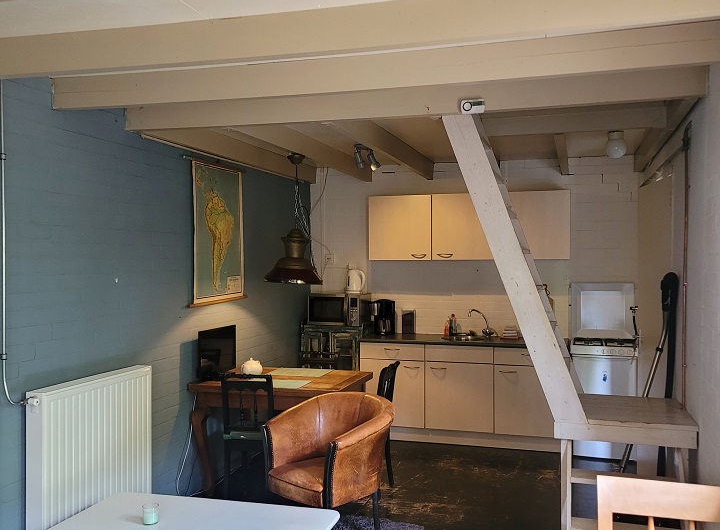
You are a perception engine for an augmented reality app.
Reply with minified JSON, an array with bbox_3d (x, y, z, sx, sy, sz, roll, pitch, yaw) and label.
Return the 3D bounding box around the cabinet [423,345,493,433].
[{"bbox_3d":[0.947,1.087,6.596,0.600,0.770,0.580,0,1,16],"label":"cabinet"}]

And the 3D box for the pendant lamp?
[{"bbox_3d":[-0.470,-0.336,5.164,0.420,0.930,0.420,0,1,0],"label":"pendant lamp"}]

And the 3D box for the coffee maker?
[{"bbox_3d":[0.226,0.502,6.929,0.183,0.340,0.210,0,1,17],"label":"coffee maker"}]

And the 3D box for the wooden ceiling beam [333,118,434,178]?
[{"bbox_3d":[0.232,-0.883,5.461,0.064,0.159,3.090,0,1,17],"label":"wooden ceiling beam"}]

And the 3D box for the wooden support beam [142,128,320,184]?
[{"bbox_3d":[-0.912,-0.888,5.805,0.073,0.164,3.090,0,1,17],"label":"wooden support beam"}]

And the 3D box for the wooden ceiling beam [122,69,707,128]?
[{"bbox_3d":[0.121,-0.861,3.793,3.080,0.160,0.068,0,1,16],"label":"wooden ceiling beam"}]

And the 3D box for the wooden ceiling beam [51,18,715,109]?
[{"bbox_3d":[-0.058,-0.864,3.251,3.140,0.162,0.070,0,1,17],"label":"wooden ceiling beam"}]

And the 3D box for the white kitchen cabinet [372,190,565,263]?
[{"bbox_3d":[0.997,-0.343,6.654,1.800,0.600,0.350,0,1,16],"label":"white kitchen cabinet"}]

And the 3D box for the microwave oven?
[{"bbox_3d":[-0.185,0.423,6.840,0.500,0.272,0.385,0,1,17],"label":"microwave oven"}]

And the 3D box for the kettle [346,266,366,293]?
[{"bbox_3d":[-0.034,0.154,6.824,0.200,0.235,0.150,1,1,38],"label":"kettle"}]

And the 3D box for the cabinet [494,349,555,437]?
[{"bbox_3d":[1.522,1.091,6.420,0.603,0.735,0.560,0,1,17],"label":"cabinet"}]

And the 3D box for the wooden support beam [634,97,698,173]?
[{"bbox_3d":[2.026,-0.878,4.922,0.078,0.157,3.090,0,1,17],"label":"wooden support beam"}]

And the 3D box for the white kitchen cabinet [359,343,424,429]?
[{"bbox_3d":[0.369,1.084,6.761,0.600,0.770,0.580,0,1,16],"label":"white kitchen cabinet"}]

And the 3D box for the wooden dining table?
[{"bbox_3d":[-0.548,1.209,5.195,1.070,0.780,0.790,0,1,17],"label":"wooden dining table"}]

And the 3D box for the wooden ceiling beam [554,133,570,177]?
[{"bbox_3d":[1.543,-0.883,5.457,0.063,0.155,2.350,0,1,16],"label":"wooden ceiling beam"}]

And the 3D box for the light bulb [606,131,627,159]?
[{"bbox_3d":[1.839,-0.858,5.182,0.138,0.200,0.140,0,1,17],"label":"light bulb"}]

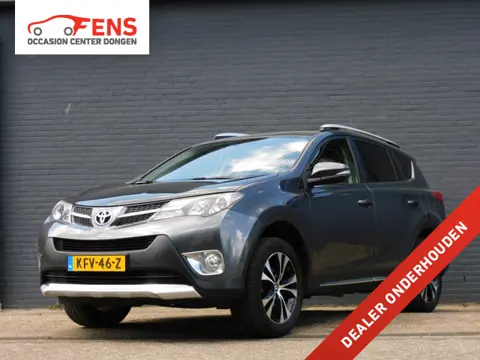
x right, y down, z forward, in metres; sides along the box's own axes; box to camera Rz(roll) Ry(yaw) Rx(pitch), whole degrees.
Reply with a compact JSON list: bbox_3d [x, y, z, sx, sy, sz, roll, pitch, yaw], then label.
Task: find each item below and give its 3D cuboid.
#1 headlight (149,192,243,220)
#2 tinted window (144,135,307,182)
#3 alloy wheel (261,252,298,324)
[{"bbox_3d":[-0.295,0.187,6.546,0.460,0.200,0.480,-3,-5,34],"label":"headlight"},{"bbox_3d":[-0.118,-0.171,7.901,1.410,0.140,0.900,-3,22,34],"label":"tinted window"},{"bbox_3d":[0.211,0.766,6.876,0.190,0.490,0.490,-3,-5,34],"label":"alloy wheel"}]

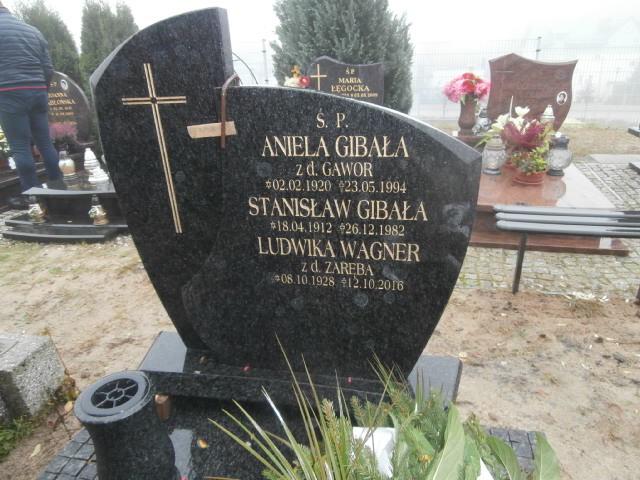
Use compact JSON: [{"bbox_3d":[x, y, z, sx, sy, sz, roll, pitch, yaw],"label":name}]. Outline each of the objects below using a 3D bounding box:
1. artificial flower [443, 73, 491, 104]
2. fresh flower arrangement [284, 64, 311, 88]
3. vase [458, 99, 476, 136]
[{"bbox_3d":[1.380,-1.427,4.180,0.420,0.300,0.370,3,24,14],"label":"artificial flower"},{"bbox_3d":[-0.226,-1.620,4.450,0.260,0.260,0.250,3,24,14],"label":"fresh flower arrangement"},{"bbox_3d":[1.403,-1.175,4.220,0.150,0.350,0.150,3,24,14],"label":"vase"}]

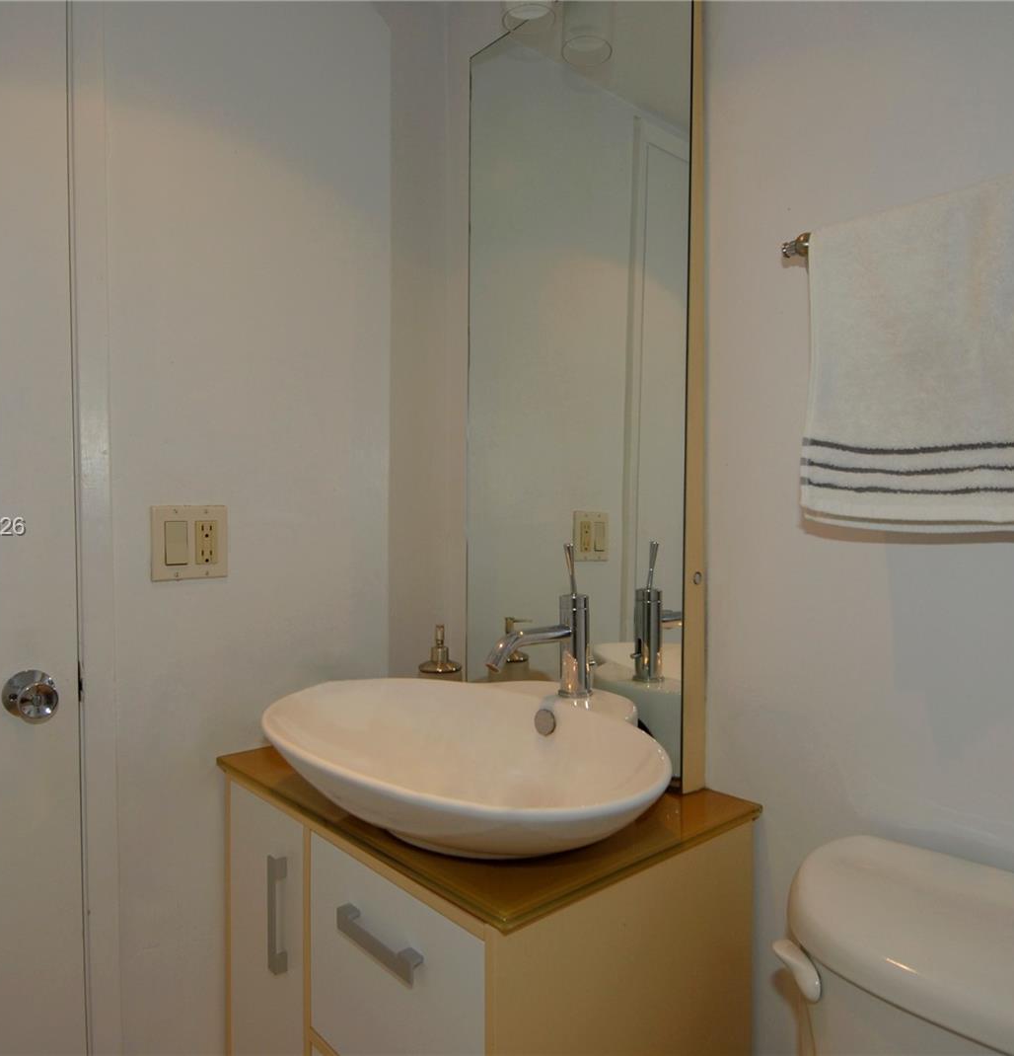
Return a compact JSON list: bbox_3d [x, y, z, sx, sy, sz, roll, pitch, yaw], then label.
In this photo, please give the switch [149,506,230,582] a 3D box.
[{"bbox_3d":[-0.492,0.023,1.230,0.117,0.114,0.010,-2,2,-43],"label":"switch"}]

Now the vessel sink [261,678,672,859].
[{"bbox_3d":[-0.039,0.308,1.027,0.458,0.134,0.632,-2,2,-43],"label":"vessel sink"}]

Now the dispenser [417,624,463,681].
[{"bbox_3d":[-0.118,0.268,1.391,0.076,0.192,0.084,0,2,-7],"label":"dispenser"}]

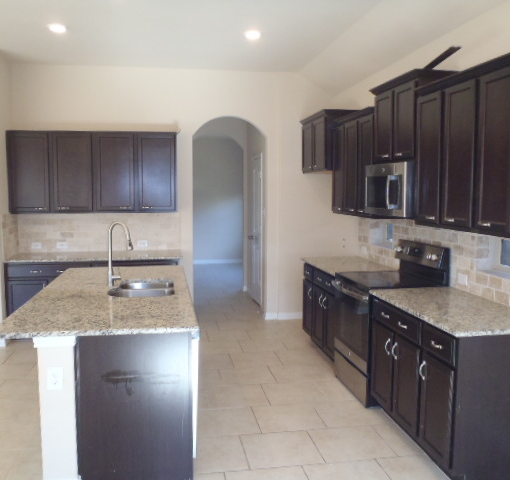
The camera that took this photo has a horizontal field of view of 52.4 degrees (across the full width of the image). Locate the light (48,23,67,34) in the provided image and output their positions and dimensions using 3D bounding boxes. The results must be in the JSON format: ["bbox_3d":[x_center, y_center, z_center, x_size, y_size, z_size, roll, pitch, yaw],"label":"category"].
[{"bbox_3d":[-1.695,-1.816,4.444,0.176,0.030,0.176,-1,6,-10],"label":"light"}]

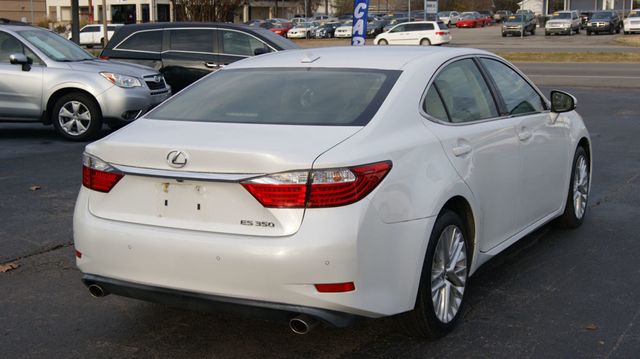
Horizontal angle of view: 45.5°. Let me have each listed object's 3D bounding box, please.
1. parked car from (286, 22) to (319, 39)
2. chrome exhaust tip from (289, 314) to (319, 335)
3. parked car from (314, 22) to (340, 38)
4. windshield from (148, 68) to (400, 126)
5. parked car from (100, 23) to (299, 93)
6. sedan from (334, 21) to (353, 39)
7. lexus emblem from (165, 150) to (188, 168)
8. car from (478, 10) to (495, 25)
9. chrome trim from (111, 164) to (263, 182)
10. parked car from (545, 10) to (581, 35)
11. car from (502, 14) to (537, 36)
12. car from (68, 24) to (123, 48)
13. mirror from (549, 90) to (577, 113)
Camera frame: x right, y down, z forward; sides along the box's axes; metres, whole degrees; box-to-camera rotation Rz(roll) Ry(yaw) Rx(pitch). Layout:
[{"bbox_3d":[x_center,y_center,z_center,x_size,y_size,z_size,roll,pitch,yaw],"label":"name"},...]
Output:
[{"bbox_3d":[-1.535,-13.843,71.000,1.780,1.430,4.600,4,10,25],"label":"parked car"},{"bbox_3d":[-0.062,0.603,3.208,0.088,0.074,0.120,4,10,31],"label":"chrome exhaust tip"},{"bbox_3d":[0.984,-13.959,71.500,1.780,1.430,4.500,4,11,26],"label":"parked car"},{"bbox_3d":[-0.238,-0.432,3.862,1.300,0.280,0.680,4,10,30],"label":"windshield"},{"bbox_3d":[-2.500,-2.820,18.400,5.150,1.740,2.000,0,10,5],"label":"parked car"},{"bbox_3d":[2.897,-12.998,66.000,1.800,1.430,4.750,4,11,25],"label":"sedan"},{"bbox_3d":[-0.624,-0.089,3.353,0.115,0.080,0.015,4,10,31],"label":"lexus emblem"},{"bbox_3d":[17.138,-16.950,80.000,1.800,1.470,4.600,4,11,27],"label":"car"},{"bbox_3d":[-0.599,-0.025,3.293,0.880,0.055,0.070,4,10,30],"label":"chrome trim"},{"bbox_3d":[17.794,-11.483,56.000,1.850,1.800,4.800,4,11,27],"label":"parked car"},{"bbox_3d":[17.645,-13.603,67.500,1.950,1.860,5.300,4,11,28],"label":"car"},{"bbox_3d":[-15.282,-10.024,53.500,4.800,1.730,1.850,-2,10,-4],"label":"car"},{"bbox_3d":[1.682,-0.536,5.266,0.210,0.155,0.160,4,10,30],"label":"mirror"}]

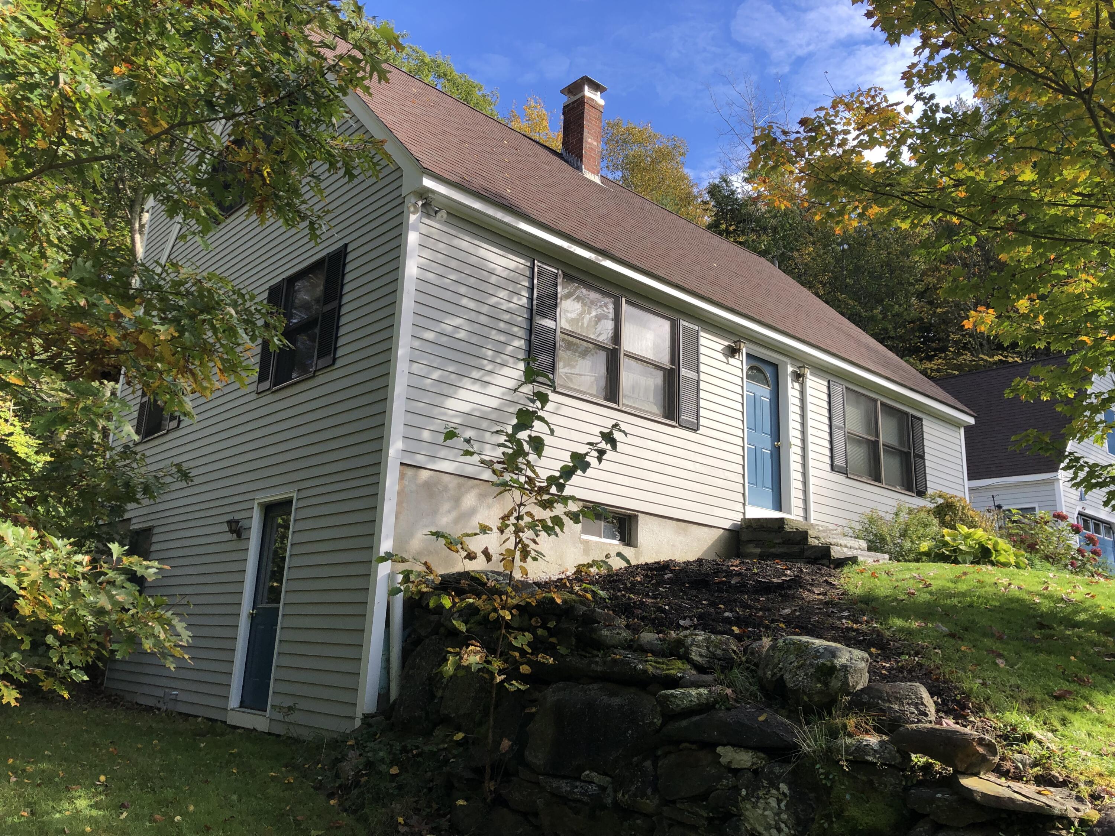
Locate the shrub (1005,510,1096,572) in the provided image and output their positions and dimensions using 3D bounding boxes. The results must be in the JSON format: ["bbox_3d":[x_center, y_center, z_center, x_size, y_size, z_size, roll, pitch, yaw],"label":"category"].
[{"bbox_3d":[6.594,1.638,12.074,1.200,0.850,1.100,15,-19,-40],"label":"shrub"}]

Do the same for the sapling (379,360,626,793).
[{"bbox_3d":[-0.369,1.022,6.206,1.550,2.950,1.450,2,-14,1],"label":"sapling"}]

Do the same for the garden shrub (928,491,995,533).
[{"bbox_3d":[6.061,1.648,13.451,1.100,1.139,1.000,15,-19,-40],"label":"garden shrub"}]

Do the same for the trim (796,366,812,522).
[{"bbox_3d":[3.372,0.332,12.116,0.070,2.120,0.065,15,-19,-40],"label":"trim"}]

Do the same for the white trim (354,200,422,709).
[{"bbox_3d":[-1.435,0.191,7.857,0.115,4.606,0.119,15,-19,-41],"label":"white trim"}]

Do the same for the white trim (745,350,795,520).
[{"bbox_3d":[2.692,0.180,11.595,1.040,2.150,0.130,15,-19,-40],"label":"white trim"}]

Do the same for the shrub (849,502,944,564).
[{"bbox_3d":[4.438,1.498,11.798,1.200,0.760,1.000,15,-19,-40],"label":"shrub"}]

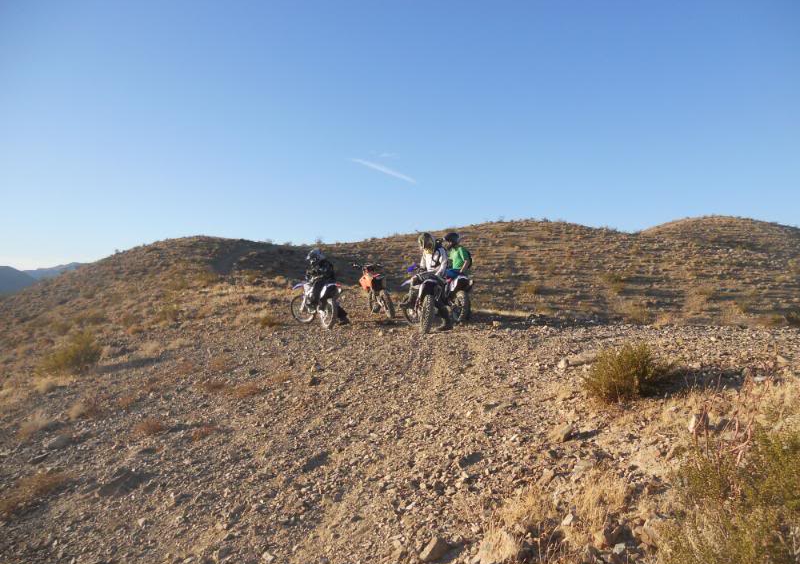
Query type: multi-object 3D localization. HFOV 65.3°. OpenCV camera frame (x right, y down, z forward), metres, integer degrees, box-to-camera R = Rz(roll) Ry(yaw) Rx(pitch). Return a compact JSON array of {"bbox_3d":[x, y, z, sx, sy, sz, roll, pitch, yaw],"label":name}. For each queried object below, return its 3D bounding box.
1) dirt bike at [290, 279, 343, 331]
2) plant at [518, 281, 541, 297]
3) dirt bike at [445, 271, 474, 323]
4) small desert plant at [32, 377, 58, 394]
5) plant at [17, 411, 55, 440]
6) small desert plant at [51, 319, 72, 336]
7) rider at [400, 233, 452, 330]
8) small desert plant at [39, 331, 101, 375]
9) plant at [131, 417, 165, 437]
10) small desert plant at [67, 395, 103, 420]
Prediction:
[{"bbox_3d":[-1.866,0.390,13.776,0.800,1.200,2.100,0,0,-31],"label":"dirt bike"},{"bbox_3d":[5.019,0.250,24.000,0.895,0.566,0.831,0,-1,0],"label":"plant"},{"bbox_3d":[1.003,0.280,13.467,0.800,1.200,2.100,0,0,-24],"label":"dirt bike"},{"bbox_3d":[-4.658,1.360,8.200,0.331,0.218,0.307,0,-1,0],"label":"small desert plant"},{"bbox_3d":[-3.622,1.426,6.200,0.370,0.300,0.340,0,0,0],"label":"plant"},{"bbox_3d":[-8.408,1.130,15.500,0.530,0.411,0.492,0,-1,0],"label":"small desert plant"},{"bbox_3d":[0.480,-0.009,11.300,0.850,1.775,0.700,1,-1,-38],"label":"rider"},{"bbox_3d":[-5.439,1.164,10.300,1.000,0.700,0.900,0,0,0],"label":"small desert plant"},{"bbox_3d":[-2.308,1.332,5.750,0.304,0.170,0.282,0,-1,0],"label":"plant"},{"bbox_3d":[-3.276,1.307,6.500,0.384,0.249,0.356,0,-1,0],"label":"small desert plant"}]

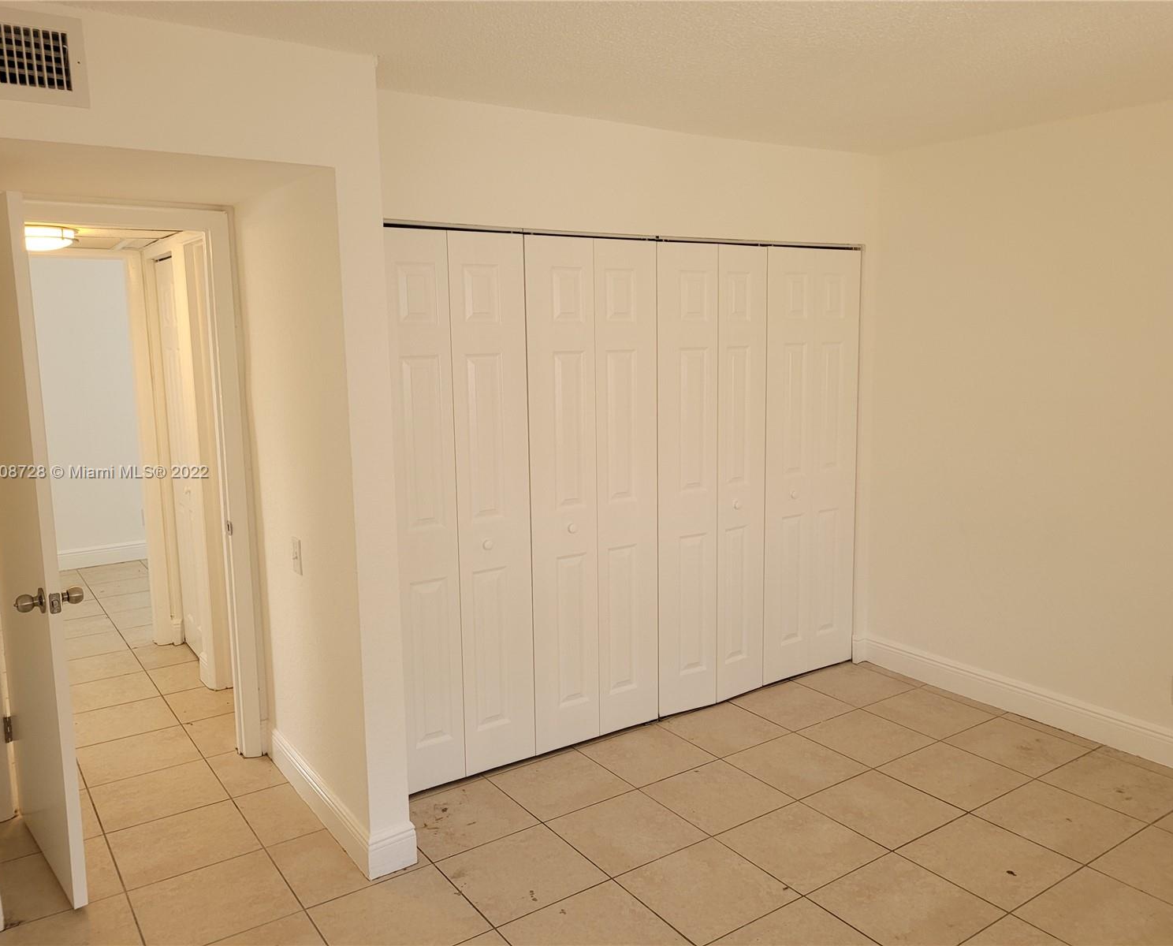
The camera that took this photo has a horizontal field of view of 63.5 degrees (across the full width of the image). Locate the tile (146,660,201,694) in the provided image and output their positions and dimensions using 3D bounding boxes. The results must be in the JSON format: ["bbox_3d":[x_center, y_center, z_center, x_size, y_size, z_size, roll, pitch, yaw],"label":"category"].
[{"bbox_3d":[-1.921,1.000,4.701,0.407,0.010,0.402,-7,11,-34],"label":"tile"}]

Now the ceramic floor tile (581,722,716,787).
[{"bbox_3d":[0.241,1.124,3.768,0.405,0.010,0.405,-7,11,-34],"label":"ceramic floor tile"}]

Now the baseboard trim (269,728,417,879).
[{"bbox_3d":[-0.897,1.126,3.389,0.160,0.144,1.026,-7,11,-34],"label":"baseboard trim"}]

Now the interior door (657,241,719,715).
[{"bbox_3d":[0.420,0.054,3.989,0.304,1.983,0.034,-6,10,-30],"label":"interior door"}]

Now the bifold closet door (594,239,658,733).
[{"bbox_3d":[0.158,0.080,3.824,0.299,1.988,0.035,-6,10,-32],"label":"bifold closet door"}]

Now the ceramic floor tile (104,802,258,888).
[{"bbox_3d":[-1.340,1.232,3.156,0.407,0.010,0.402,-7,11,-34],"label":"ceramic floor tile"}]

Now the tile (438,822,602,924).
[{"bbox_3d":[-0.204,1.252,2.968,0.404,0.010,0.401,-7,11,-34],"label":"tile"}]

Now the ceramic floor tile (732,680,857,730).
[{"bbox_3d":[0.918,1.040,4.225,0.405,0.010,0.405,-7,11,-34],"label":"ceramic floor tile"}]

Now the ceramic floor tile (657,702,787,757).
[{"bbox_3d":[0.578,1.078,3.977,0.406,0.010,0.401,-7,11,-34],"label":"ceramic floor tile"}]

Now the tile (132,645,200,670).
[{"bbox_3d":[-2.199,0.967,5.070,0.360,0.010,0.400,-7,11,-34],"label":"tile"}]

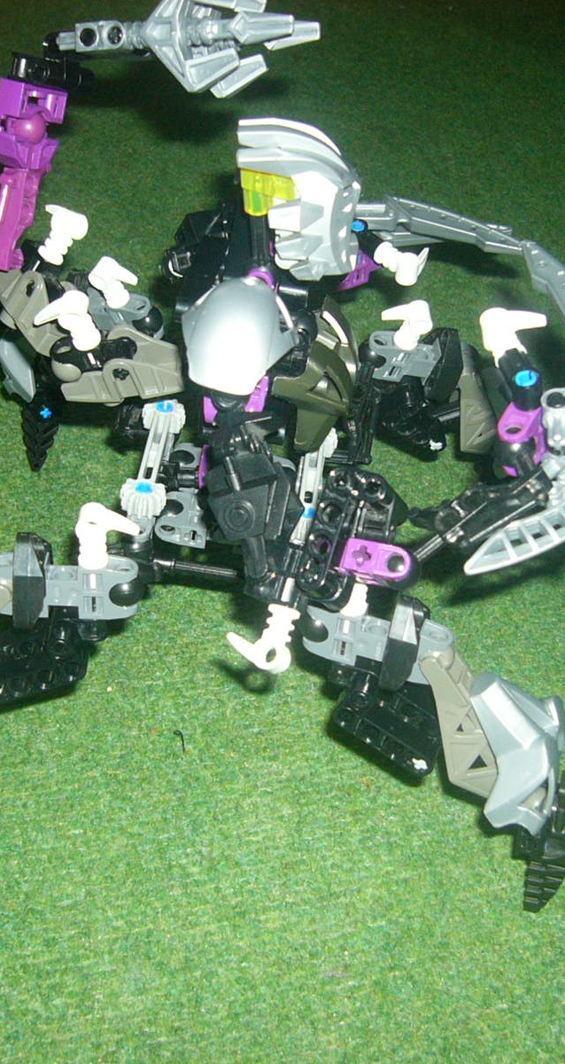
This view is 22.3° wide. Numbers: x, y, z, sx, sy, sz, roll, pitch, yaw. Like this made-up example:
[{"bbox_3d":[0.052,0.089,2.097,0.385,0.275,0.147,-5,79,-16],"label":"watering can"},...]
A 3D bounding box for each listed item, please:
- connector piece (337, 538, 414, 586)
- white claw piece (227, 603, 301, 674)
[{"bbox_3d":[0.023,0.007,0.337,0.017,0.013,0.007,11,82,11],"label":"connector piece"},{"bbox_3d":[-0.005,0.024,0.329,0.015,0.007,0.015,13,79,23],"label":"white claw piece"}]

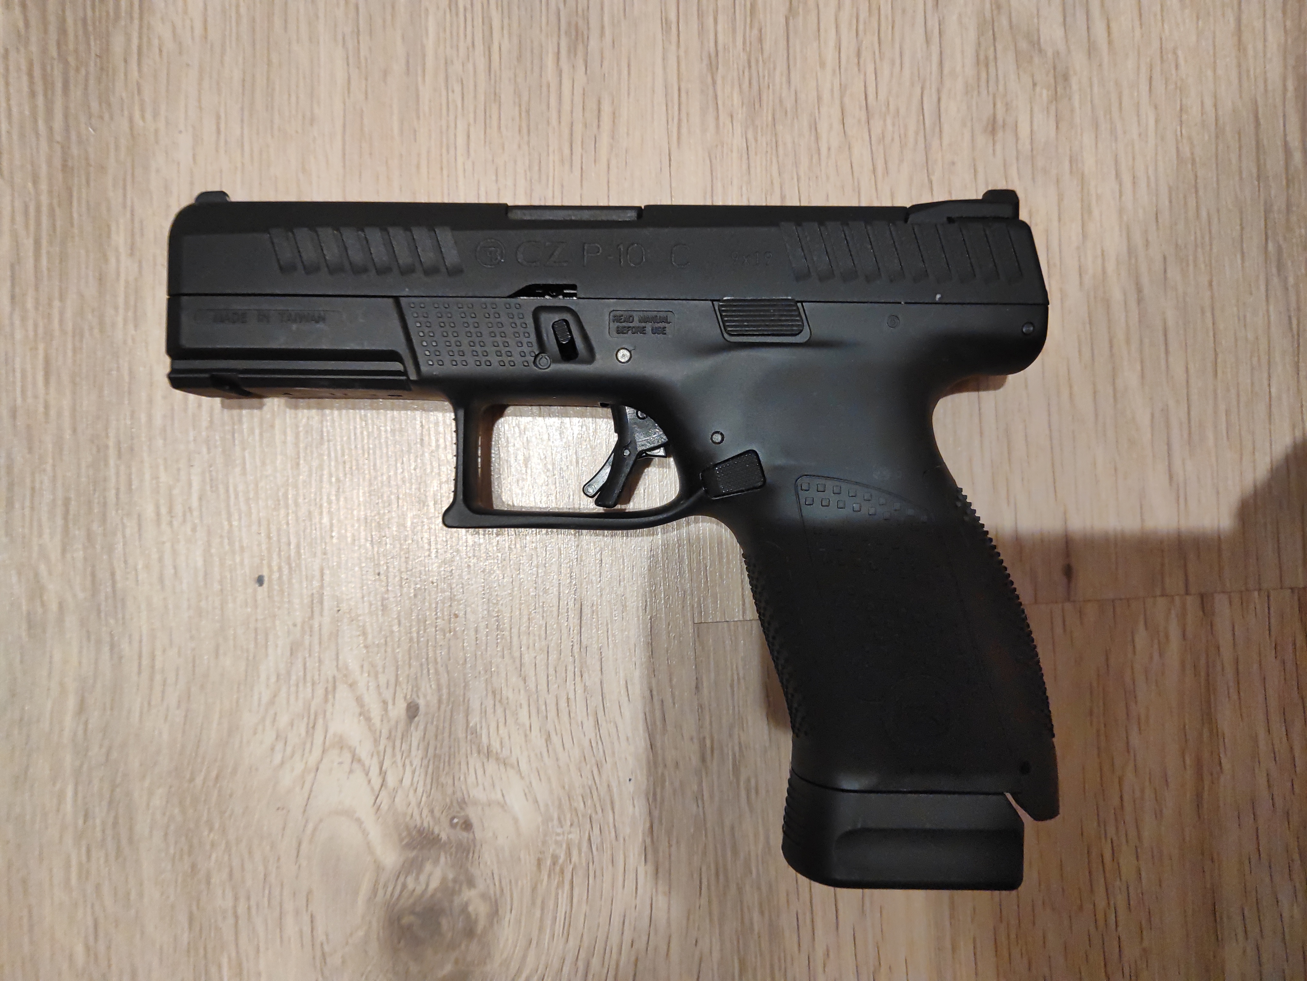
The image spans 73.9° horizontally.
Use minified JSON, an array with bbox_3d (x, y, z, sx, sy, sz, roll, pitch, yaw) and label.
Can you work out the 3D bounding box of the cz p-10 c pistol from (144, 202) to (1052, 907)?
[{"bbox_3d":[-0.006,0.009,0.192,0.190,0.032,0.149,1,90,0],"label":"cz p-10 c pistol"}]

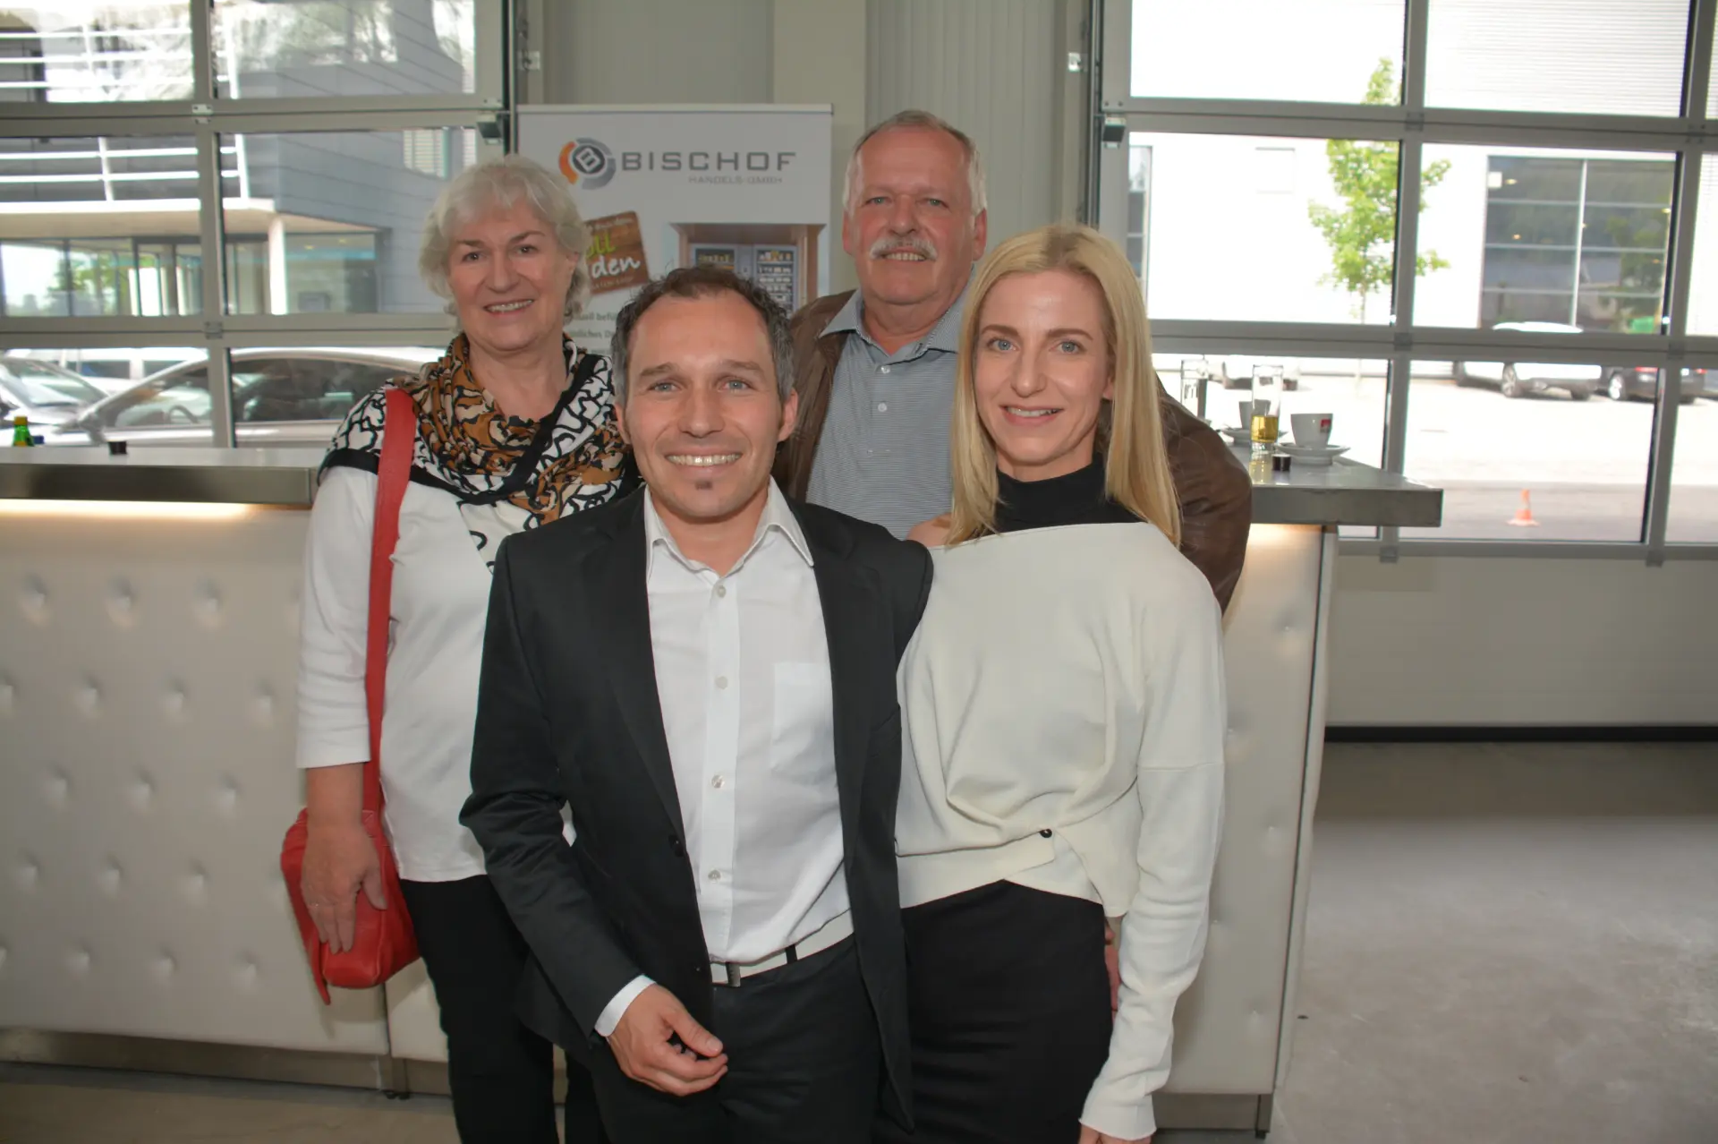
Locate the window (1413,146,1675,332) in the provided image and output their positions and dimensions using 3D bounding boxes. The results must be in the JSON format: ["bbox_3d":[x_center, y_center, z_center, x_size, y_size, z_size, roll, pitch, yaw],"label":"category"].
[{"bbox_3d":[2.419,-1.173,4.551,0.940,0.640,0.060,1,10,0],"label":"window"}]

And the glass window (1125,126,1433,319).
[{"bbox_3d":[1.449,-1.201,4.529,0.980,0.640,0.060,1,10,0],"label":"glass window"}]

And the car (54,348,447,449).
[{"bbox_3d":[-3.900,-0.827,8.809,4.500,1.450,1.800,1,10,0],"label":"car"}]

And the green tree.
[{"bbox_3d":[10.397,-6.988,26.171,2.900,6.600,2.900,1,10,0],"label":"green tree"}]

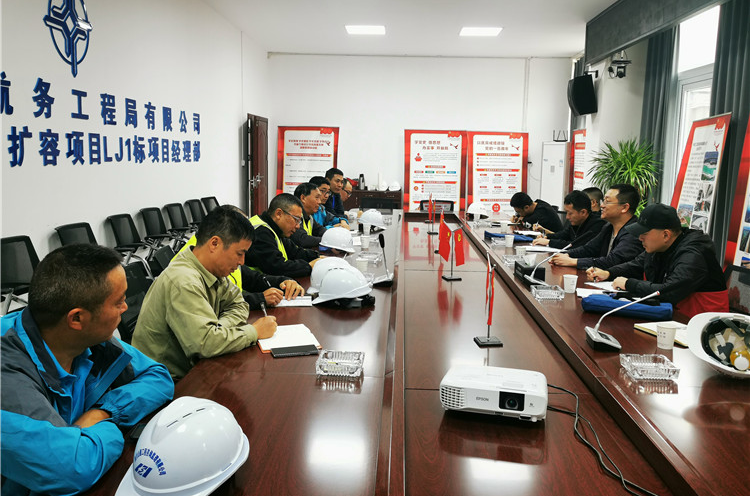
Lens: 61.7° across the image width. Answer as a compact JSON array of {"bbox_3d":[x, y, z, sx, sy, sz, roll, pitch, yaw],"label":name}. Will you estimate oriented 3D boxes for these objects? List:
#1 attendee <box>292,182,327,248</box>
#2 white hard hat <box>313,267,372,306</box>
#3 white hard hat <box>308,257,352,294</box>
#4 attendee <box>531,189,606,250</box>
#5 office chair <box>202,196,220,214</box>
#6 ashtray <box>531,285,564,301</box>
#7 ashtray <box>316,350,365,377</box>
[{"bbox_3d":[-0.590,0.109,4.993,0.740,1.250,0.530,2,8,7],"label":"attendee"},{"bbox_3d":[-0.146,0.177,2.898,0.275,0.180,0.215,0,9,-8],"label":"white hard hat"},{"bbox_3d":[-0.197,0.146,3.098,0.275,0.180,0.215,0,9,-6],"label":"white hard hat"},{"bbox_3d":[1.491,0.175,4.800,0.720,1.170,0.520,1,8,-1],"label":"attendee"},{"bbox_3d":[-1.905,-0.223,8.099,0.570,0.850,0.570,2,9,7],"label":"office chair"},{"bbox_3d":[0.855,0.225,3.129,0.137,0.033,0.137,2,8,4],"label":"ashtray"},{"bbox_3d":[-0.105,0.372,2.019,0.137,0.033,0.137,2,8,7],"label":"ashtray"}]

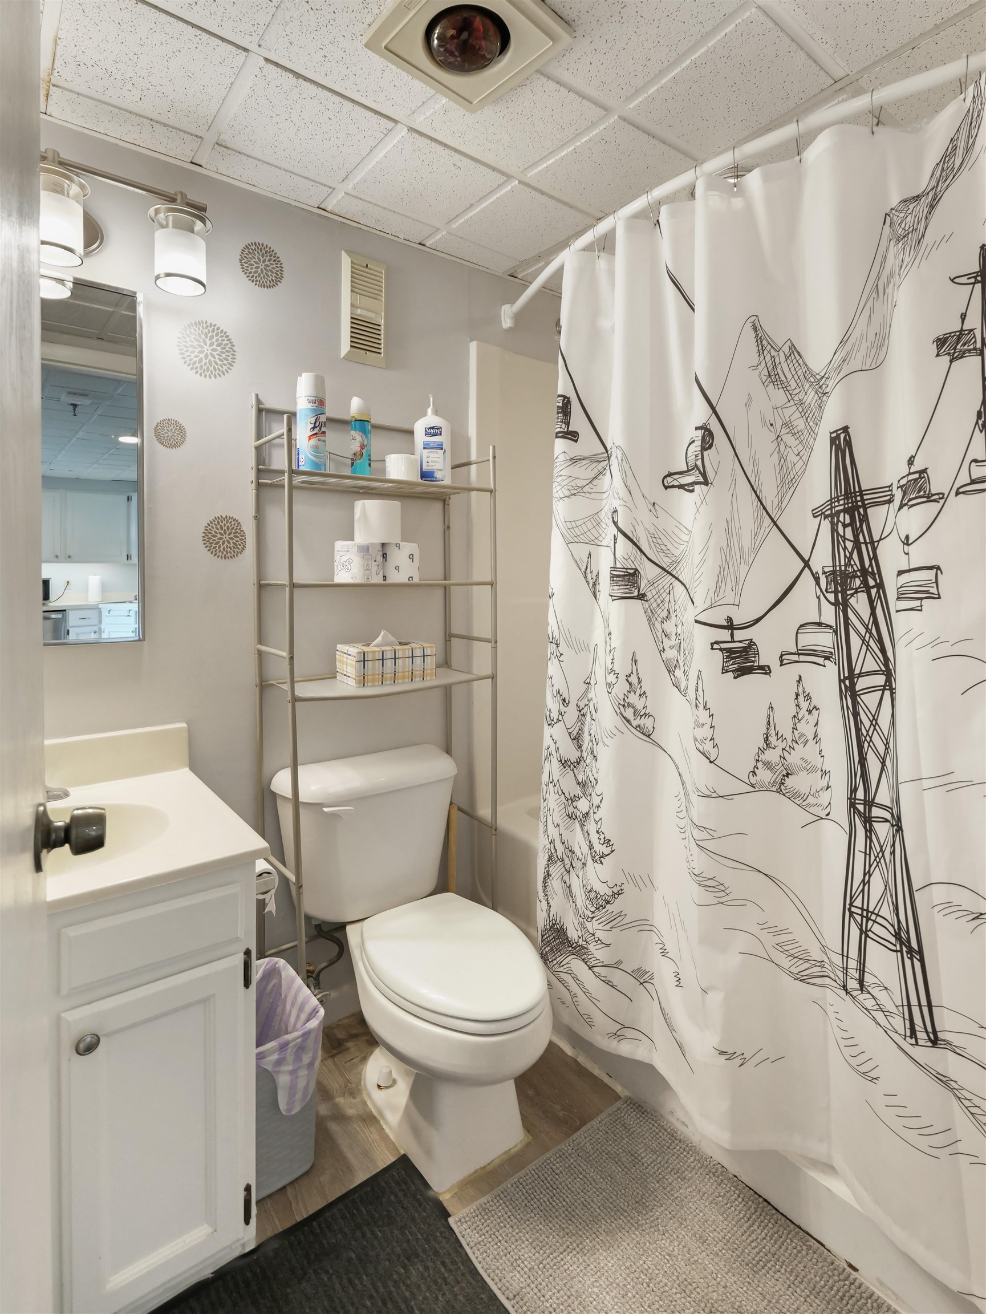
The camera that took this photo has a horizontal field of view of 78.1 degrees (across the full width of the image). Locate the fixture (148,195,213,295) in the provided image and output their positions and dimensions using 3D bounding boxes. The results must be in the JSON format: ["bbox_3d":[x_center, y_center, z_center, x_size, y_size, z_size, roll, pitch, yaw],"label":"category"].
[{"bbox_3d":[-0.706,-0.935,1.374,0.119,0.194,0.119,-4,8,-37],"label":"fixture"}]

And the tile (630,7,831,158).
[{"bbox_3d":[0.472,-1.148,1.248,0.280,0.019,0.311,-4,8,-37],"label":"tile"}]

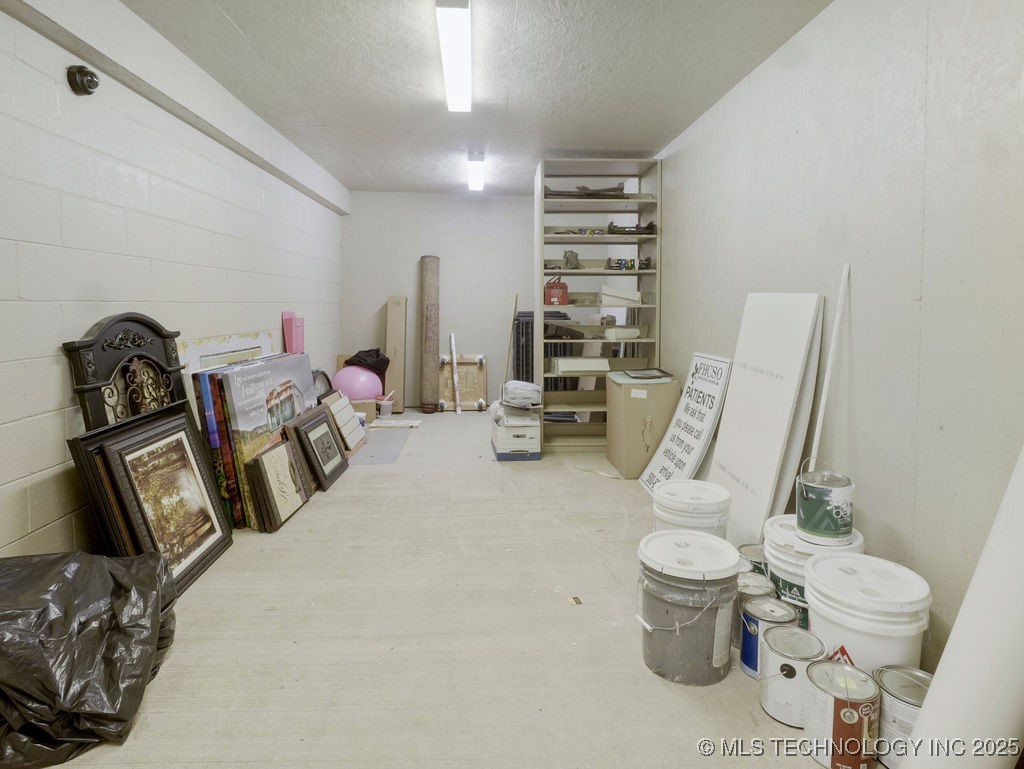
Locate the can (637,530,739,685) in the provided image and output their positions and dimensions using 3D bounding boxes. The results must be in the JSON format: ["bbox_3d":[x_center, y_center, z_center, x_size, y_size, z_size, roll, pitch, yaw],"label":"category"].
[{"bbox_3d":[0.570,0.725,1.753,0.313,0.378,0.313,0,8,0],"label":"can"}]

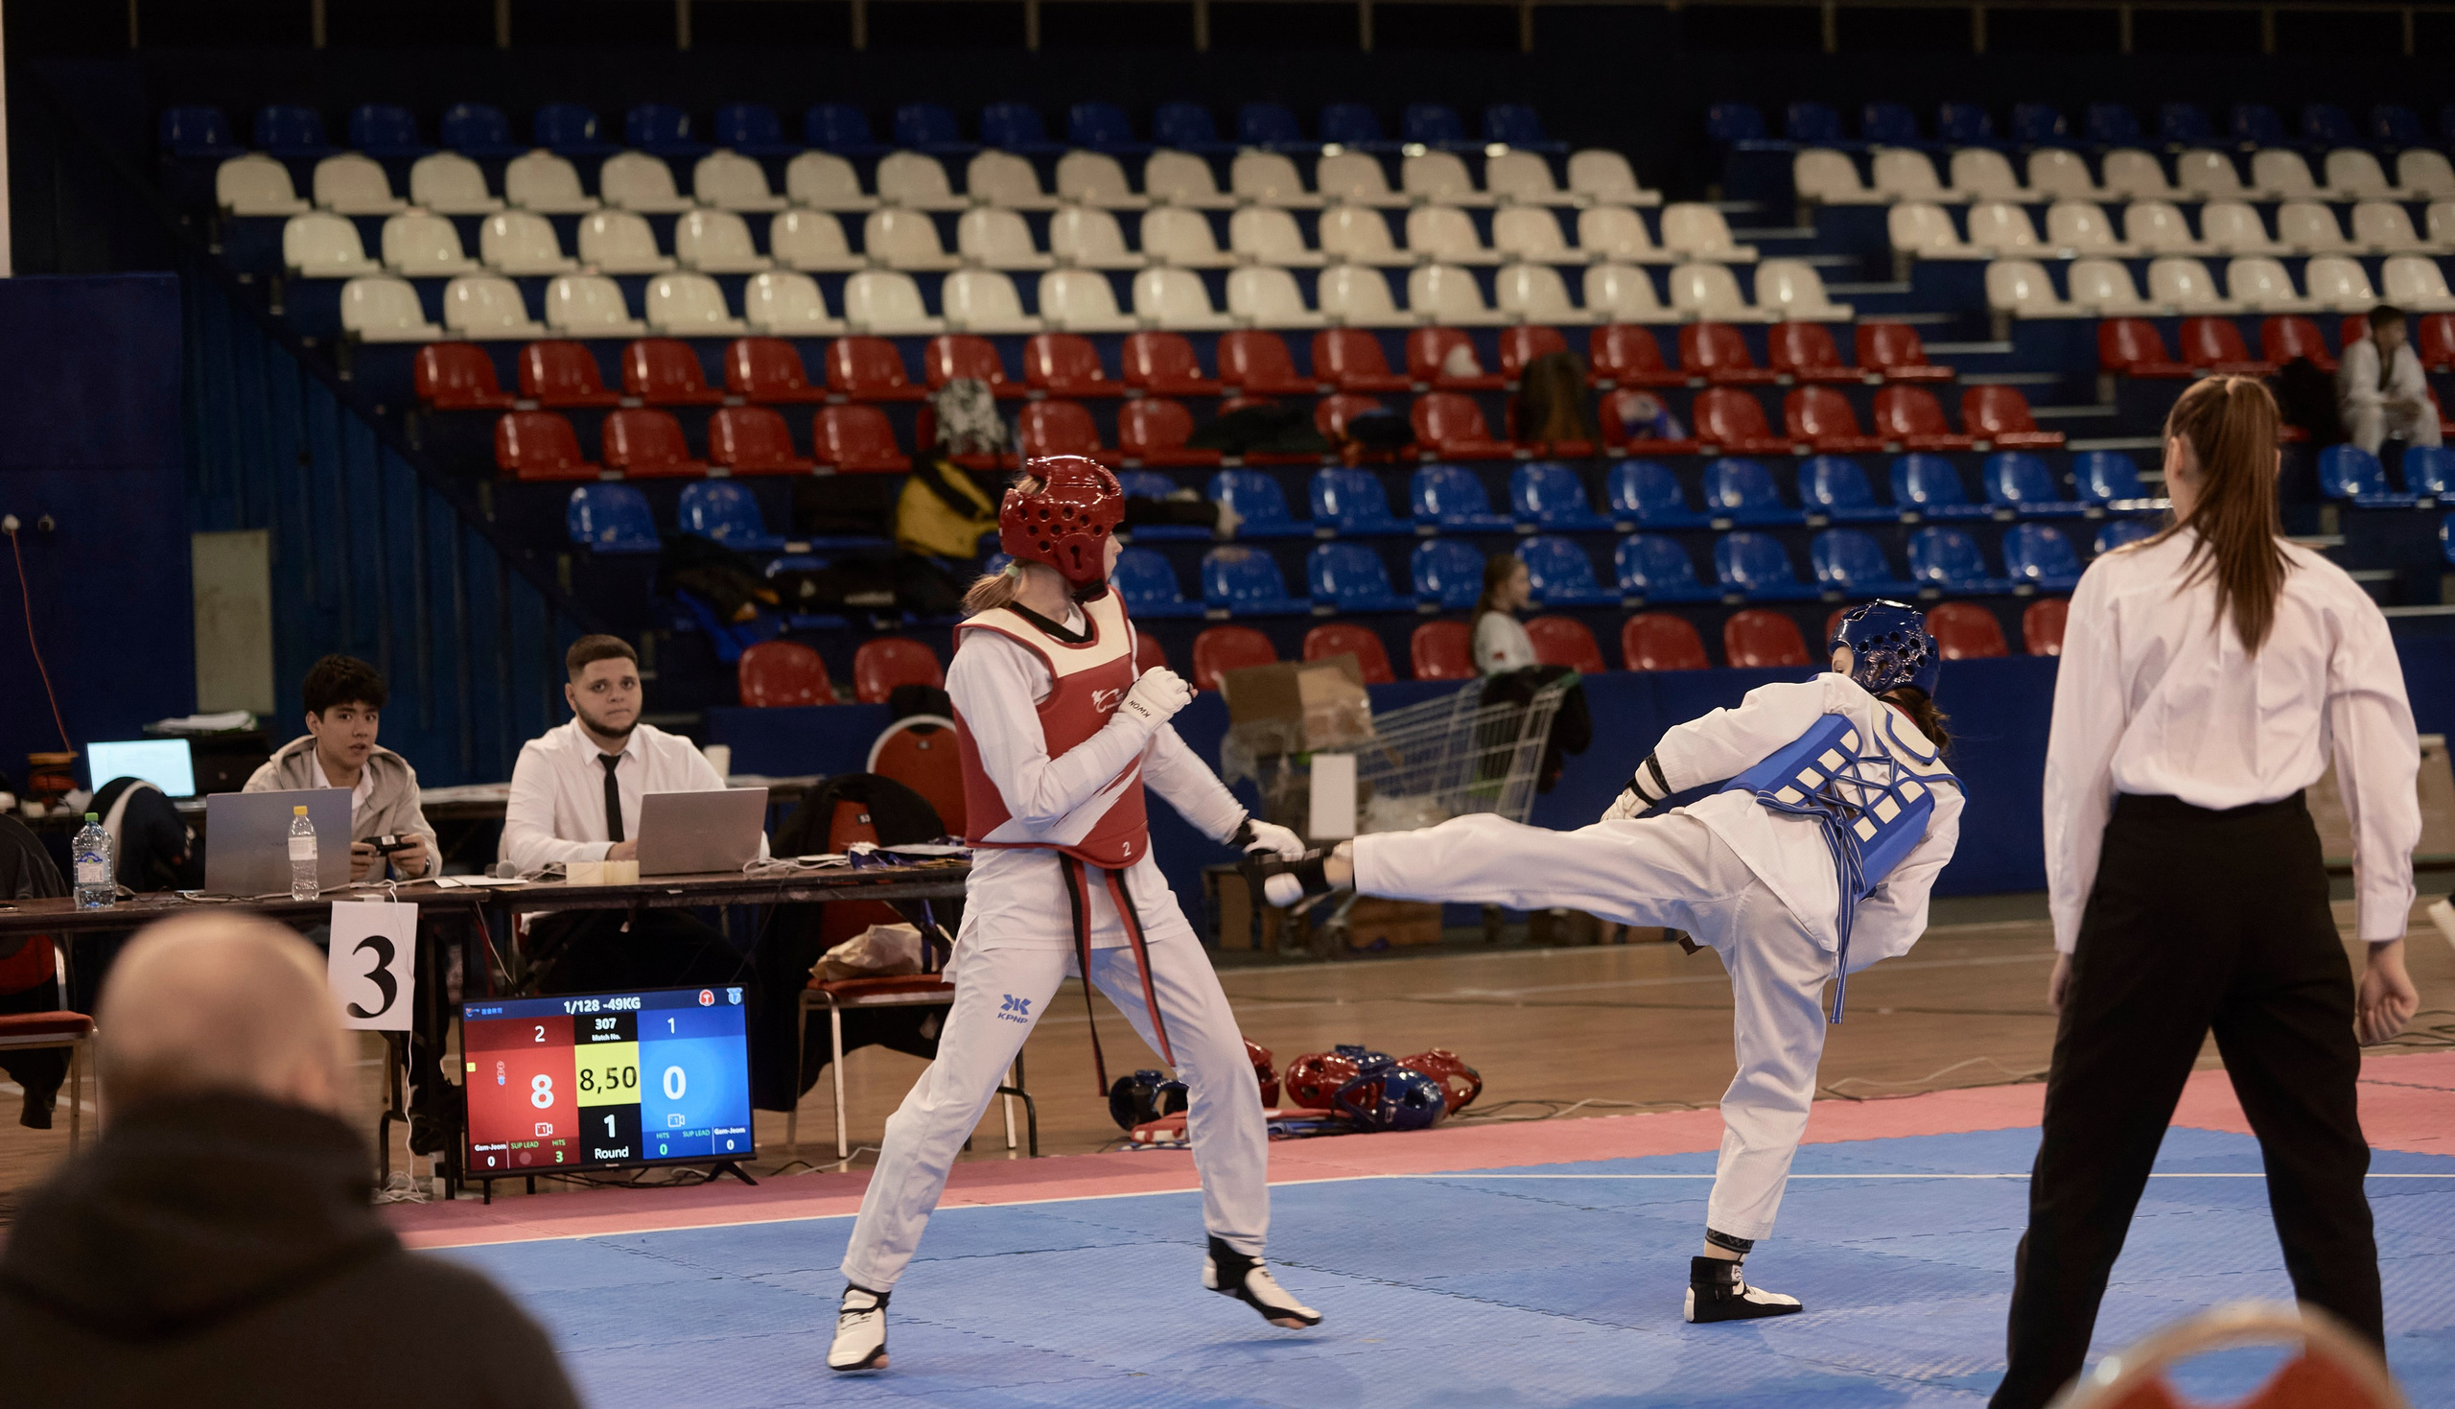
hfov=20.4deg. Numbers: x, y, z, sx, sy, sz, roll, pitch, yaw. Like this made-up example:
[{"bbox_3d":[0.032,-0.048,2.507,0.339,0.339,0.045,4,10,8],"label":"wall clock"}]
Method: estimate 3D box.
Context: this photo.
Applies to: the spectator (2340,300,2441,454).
[{"bbox_3d":[5.642,-1.443,33.021,0.480,0.980,0.620,-2,2,-19],"label":"spectator"}]

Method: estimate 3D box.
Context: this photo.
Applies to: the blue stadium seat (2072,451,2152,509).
[{"bbox_3d":[4.125,-1.041,31.469,0.405,0.295,0.350,-2,2,-26],"label":"blue stadium seat"}]

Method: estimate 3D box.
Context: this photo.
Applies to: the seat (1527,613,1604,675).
[{"bbox_3d":[1.390,-0.198,27.190,0.410,0.300,0.340,-2,1,-26],"label":"seat"}]

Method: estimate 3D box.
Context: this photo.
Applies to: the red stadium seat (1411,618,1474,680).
[{"bbox_3d":[0.954,-0.199,26.670,0.370,0.290,0.345,-2,2,-25],"label":"red stadium seat"}]

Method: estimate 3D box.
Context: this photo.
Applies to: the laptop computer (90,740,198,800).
[{"bbox_3d":[-3.453,0.210,21.907,0.355,0.220,0.290,-2,2,-25],"label":"laptop computer"}]

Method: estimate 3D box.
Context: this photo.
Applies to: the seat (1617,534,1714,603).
[{"bbox_3d":[1.932,-0.594,29.440,0.395,0.295,0.360,-2,2,-25],"label":"seat"}]

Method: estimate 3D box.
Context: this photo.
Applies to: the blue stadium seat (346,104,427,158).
[{"bbox_3d":[-3.968,-2.731,32.443,0.370,0.277,0.350,-2,2,-25],"label":"blue stadium seat"}]

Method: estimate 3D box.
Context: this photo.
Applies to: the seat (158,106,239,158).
[{"bbox_3d":[-4.918,-2.736,32.726,0.405,0.295,0.360,-2,2,-27],"label":"seat"}]

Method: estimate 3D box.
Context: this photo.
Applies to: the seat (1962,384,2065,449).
[{"bbox_3d":[3.510,-1.283,30.460,0.360,0.285,0.375,-2,2,-25],"label":"seat"}]

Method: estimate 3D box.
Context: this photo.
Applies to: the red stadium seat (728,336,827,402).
[{"bbox_3d":[-1.956,-1.461,29.741,0.410,0.300,0.340,-2,1,-26],"label":"red stadium seat"}]

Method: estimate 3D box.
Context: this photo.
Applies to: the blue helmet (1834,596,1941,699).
[{"bbox_3d":[1.246,-0.089,12.900,0.245,0.250,0.210,2,-15,0],"label":"blue helmet"}]

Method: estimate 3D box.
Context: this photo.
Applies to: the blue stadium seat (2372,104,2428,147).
[{"bbox_3d":[6.889,-3.329,39.235,0.395,0.295,0.360,-2,2,-25],"label":"blue stadium seat"}]

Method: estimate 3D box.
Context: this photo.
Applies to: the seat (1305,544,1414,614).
[{"bbox_3d":[0.561,-0.530,28.654,0.405,0.295,0.350,-2,2,-26],"label":"seat"}]

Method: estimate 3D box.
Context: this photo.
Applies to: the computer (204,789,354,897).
[{"bbox_3d":[-2.258,0.316,16.023,0.355,0.233,0.300,-2,2,-26],"label":"computer"}]

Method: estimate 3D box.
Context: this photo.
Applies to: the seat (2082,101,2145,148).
[{"bbox_3d":[4.986,-3.193,37.682,0.405,0.295,0.360,-2,2,-27],"label":"seat"}]

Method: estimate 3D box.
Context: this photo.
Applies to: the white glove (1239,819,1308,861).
[{"bbox_3d":[0.084,0.248,12.500,0.140,0.085,0.095,20,2,6],"label":"white glove"}]

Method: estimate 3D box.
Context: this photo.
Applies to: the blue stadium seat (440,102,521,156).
[{"bbox_3d":[-3.490,-2.691,32.131,0.360,0.285,0.375,-2,2,-25],"label":"blue stadium seat"}]

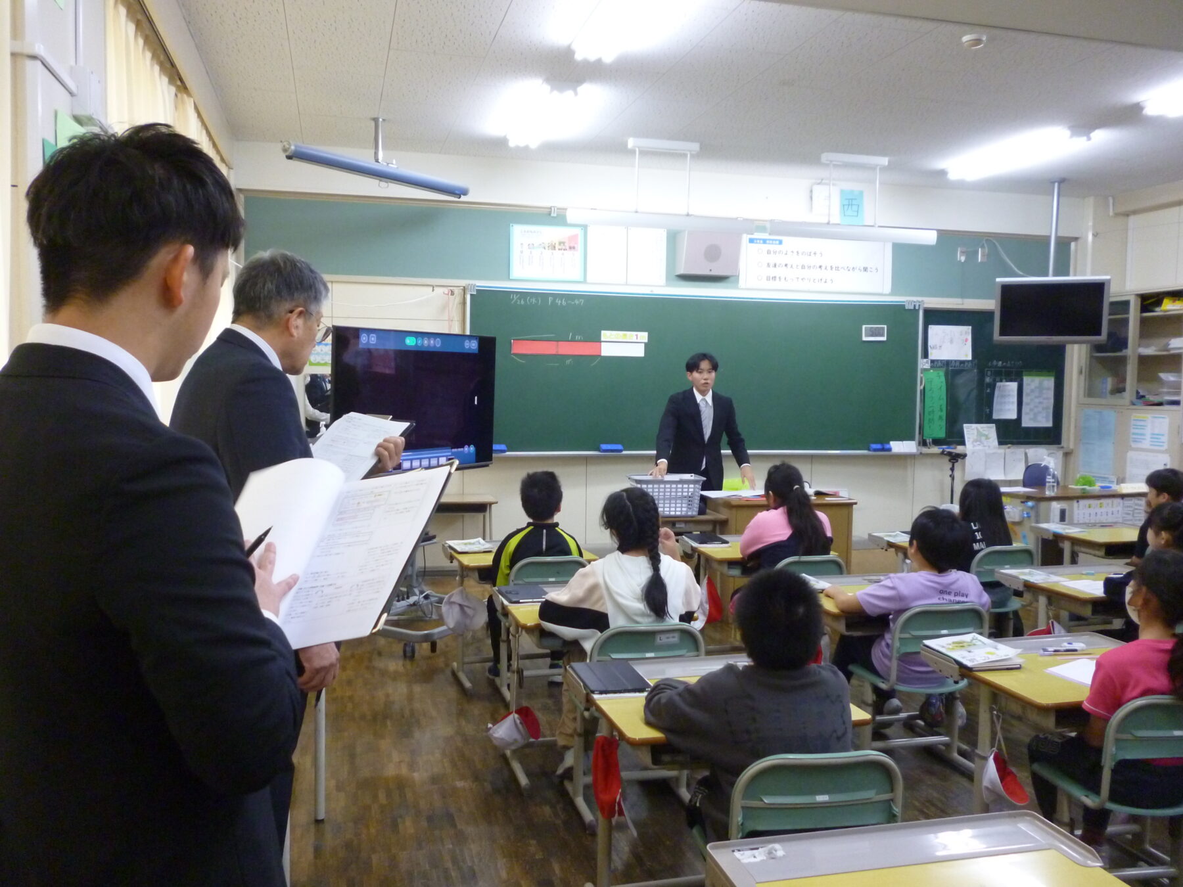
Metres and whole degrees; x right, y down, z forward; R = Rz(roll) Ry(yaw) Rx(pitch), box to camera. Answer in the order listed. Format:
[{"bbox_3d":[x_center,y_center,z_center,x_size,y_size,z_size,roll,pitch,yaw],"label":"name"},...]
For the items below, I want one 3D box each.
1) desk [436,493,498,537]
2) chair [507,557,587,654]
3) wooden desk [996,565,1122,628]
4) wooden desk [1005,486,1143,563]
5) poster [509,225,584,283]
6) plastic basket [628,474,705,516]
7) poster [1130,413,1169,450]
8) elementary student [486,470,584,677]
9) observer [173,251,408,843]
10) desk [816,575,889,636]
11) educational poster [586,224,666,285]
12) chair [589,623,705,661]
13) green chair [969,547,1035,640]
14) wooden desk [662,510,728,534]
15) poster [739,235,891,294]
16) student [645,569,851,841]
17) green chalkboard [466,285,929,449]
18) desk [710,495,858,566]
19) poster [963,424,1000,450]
[{"bbox_3d":[-0.969,0.679,6.440,0.650,0.630,0.410,0,4,-13],"label":"desk"},{"bbox_3d":[-0.229,0.826,4.452,0.390,0.690,0.450,0,5,-15],"label":"chair"},{"bbox_3d":[2.235,0.906,4.245,0.670,0.600,0.560,0,4,-13],"label":"wooden desk"},{"bbox_3d":[3.178,0.674,6.361,1.100,0.710,0.680,0,4,-18],"label":"wooden desk"},{"bbox_3d":[-0.310,-1.371,6.900,0.550,0.390,0.010,0,5,-15],"label":"poster"},{"bbox_3d":[0.425,0.300,5.679,0.430,0.225,0.300,0,4,-15],"label":"plastic basket"},{"bbox_3d":[4.296,-0.087,7.364,0.010,0.257,0.350,0,5,-15],"label":"poster"},{"bbox_3d":[-0.261,0.645,4.515,0.440,1.040,0.580,0,5,-15],"label":"elementary student"},{"bbox_3d":[-0.635,0.477,1.880,0.490,1.710,0.400,4,5,40],"label":"observer"},{"bbox_3d":[1.189,0.922,3.990,0.700,0.620,0.580,0,5,-15],"label":"desk"},{"bbox_3d":[0.267,-1.379,7.041,0.610,0.410,0.020,0,4,-13],"label":"educational poster"},{"bbox_3d":[0.132,0.863,3.119,0.370,0.645,0.430,0,4,-15],"label":"chair"},{"bbox_3d":[1.916,0.787,4.758,0.370,0.645,0.430,0,4,-15],"label":"green chair"},{"bbox_3d":[0.452,0.750,5.752,0.610,0.645,0.410,0,5,-15],"label":"wooden desk"},{"bbox_3d":[1.750,-1.378,7.396,1.270,0.400,0.020,0,4,-13],"label":"poster"},{"bbox_3d":[0.315,0.754,2.134,0.440,0.985,0.530,0,4,-15],"label":"student"},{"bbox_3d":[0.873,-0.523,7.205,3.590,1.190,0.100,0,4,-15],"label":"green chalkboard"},{"bbox_3d":[1.096,0.679,5.861,0.840,0.700,0.560,0,4,-15],"label":"desk"},{"bbox_3d":[3.237,-0.057,7.937,0.305,0.207,0.010,0,-9,-15],"label":"poster"}]

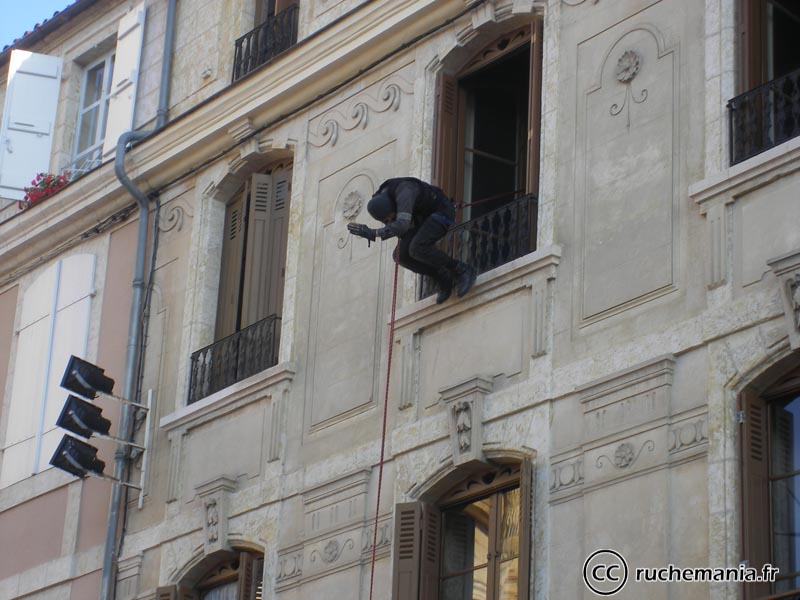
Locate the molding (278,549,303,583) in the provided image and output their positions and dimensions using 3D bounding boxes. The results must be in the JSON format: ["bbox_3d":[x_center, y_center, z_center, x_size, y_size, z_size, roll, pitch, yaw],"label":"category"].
[{"bbox_3d":[-0.877,2.109,19.216,0.037,0.178,0.336,19,-28,-33],"label":"molding"}]

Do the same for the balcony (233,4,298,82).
[{"bbox_3d":[-1.209,-2.308,21.903,0.094,0.451,0.997,19,-28,-33],"label":"balcony"}]

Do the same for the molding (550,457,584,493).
[{"bbox_3d":[1.083,1.126,15.866,0.040,0.200,0.340,17,-25,-33],"label":"molding"}]

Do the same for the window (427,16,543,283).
[{"bbox_3d":[0.671,-1.073,17.739,0.220,1.980,1.320,17,-25,-33],"label":"window"}]

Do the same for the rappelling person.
[{"bbox_3d":[0.072,-0.490,18.152,1.082,0.840,0.515,19,-28,-33],"label":"rappelling person"}]

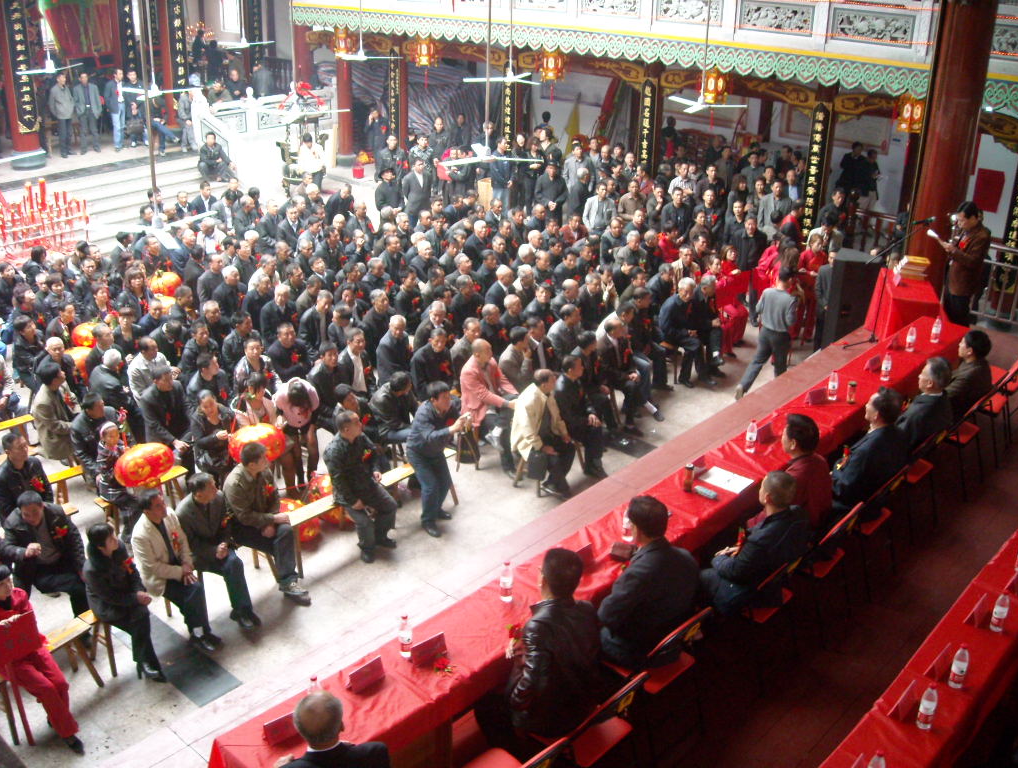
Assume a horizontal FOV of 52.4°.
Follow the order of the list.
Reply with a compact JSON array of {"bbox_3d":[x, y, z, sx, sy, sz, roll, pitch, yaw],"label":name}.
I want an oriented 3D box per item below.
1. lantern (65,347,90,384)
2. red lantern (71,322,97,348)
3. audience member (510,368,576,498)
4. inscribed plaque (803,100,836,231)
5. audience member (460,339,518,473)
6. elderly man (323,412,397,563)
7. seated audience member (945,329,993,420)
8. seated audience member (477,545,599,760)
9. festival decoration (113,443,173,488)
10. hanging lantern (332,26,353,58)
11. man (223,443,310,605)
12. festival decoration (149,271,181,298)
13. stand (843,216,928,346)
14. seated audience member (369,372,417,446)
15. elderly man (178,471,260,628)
[{"bbox_3d":[-4.388,-0.169,10.628,0.500,0.380,0.500,21,30,37],"label":"lantern"},{"bbox_3d":[-4.519,-0.521,11.128,0.420,0.280,0.420,20,29,37],"label":"red lantern"},{"bbox_3d":[0.310,0.445,9.307,0.750,1.200,0.520,13,26,26],"label":"audience member"},{"bbox_3d":[4.483,-3.085,15.266,0.300,2.100,0.070,21,31,38],"label":"inscribed plaque"},{"bbox_3d":[-0.169,0.228,10.517,0.800,1.260,0.560,9,25,18],"label":"audience member"},{"bbox_3d":[-1.187,0.828,8.279,0.750,1.220,0.550,18,28,35],"label":"elderly man"},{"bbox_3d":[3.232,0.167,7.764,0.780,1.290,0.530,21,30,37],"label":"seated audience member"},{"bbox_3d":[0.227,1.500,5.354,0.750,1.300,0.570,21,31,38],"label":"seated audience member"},{"bbox_3d":[-3.156,0.707,8.982,0.530,0.370,0.530,21,31,38],"label":"festival decoration"},{"bbox_3d":[-3.385,-6.935,21.062,0.460,0.620,0.460,21,31,38],"label":"hanging lantern"},{"bbox_3d":[-1.853,1.086,8.202,0.760,1.300,0.520,10,25,18],"label":"man"},{"bbox_3d":[-4.438,-1.275,13.362,0.450,0.330,0.450,21,31,38],"label":"festival decoration"},{"bbox_3d":[3.924,-1.081,10.701,0.750,1.480,0.600,20,29,37],"label":"stand"},{"bbox_3d":[-1.040,0.442,9.867,0.780,1.200,0.520,4,24,6],"label":"seated audience member"},{"bbox_3d":[-2.086,1.183,7.359,0.780,1.220,0.520,14,26,27],"label":"elderly man"}]

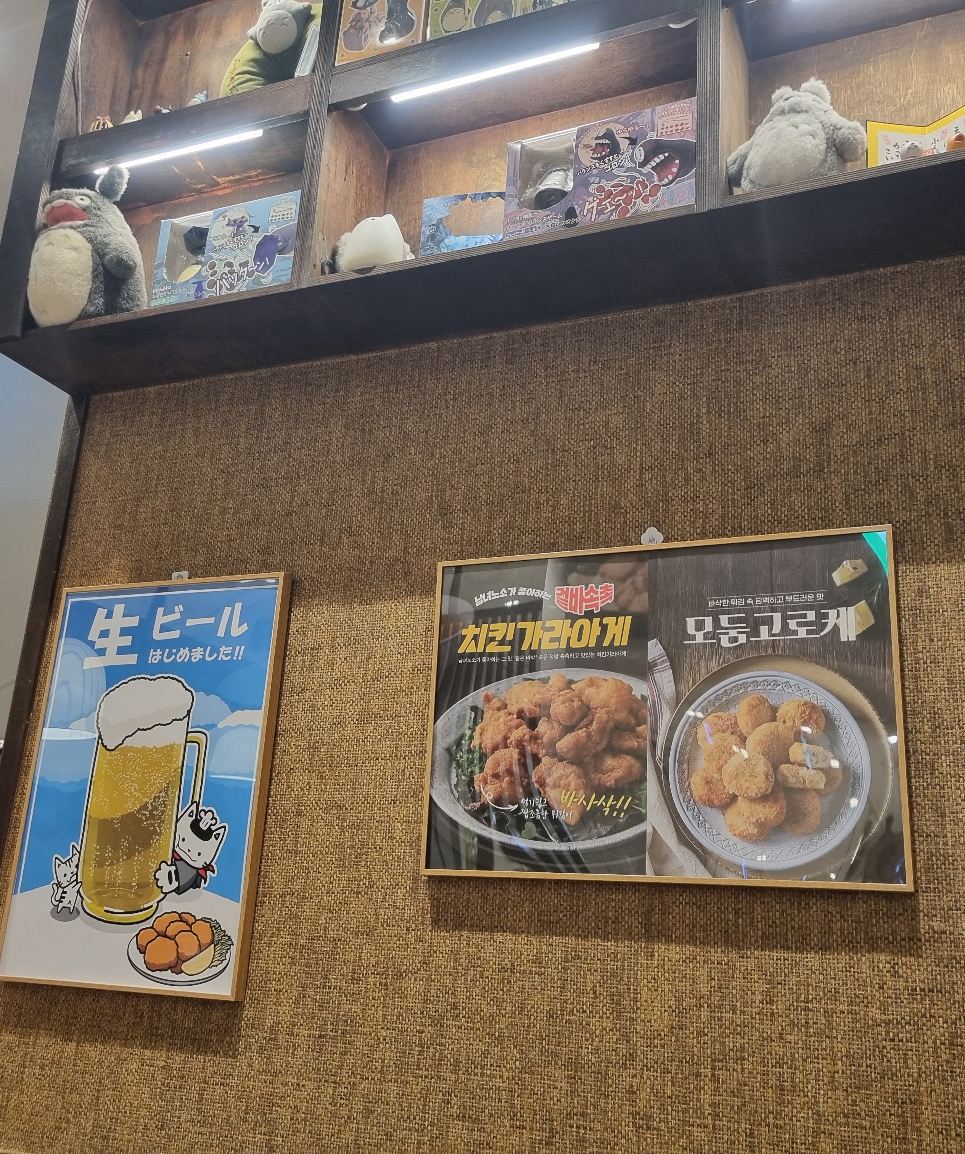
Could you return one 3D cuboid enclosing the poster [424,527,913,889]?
[{"bbox_3d":[0.214,0.167,1.471,0.608,0.433,0.024,-4,-19,23],"label":"poster"}]

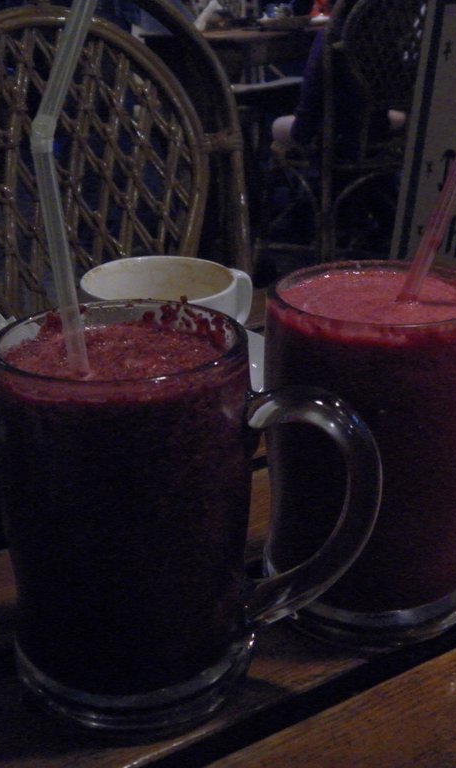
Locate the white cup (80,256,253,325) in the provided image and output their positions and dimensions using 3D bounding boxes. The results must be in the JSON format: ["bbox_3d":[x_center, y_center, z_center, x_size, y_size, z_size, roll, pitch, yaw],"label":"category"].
[{"bbox_3d":[-0.031,-0.035,0.612,0.112,0.060,0.089,-18,27,-37],"label":"white cup"}]

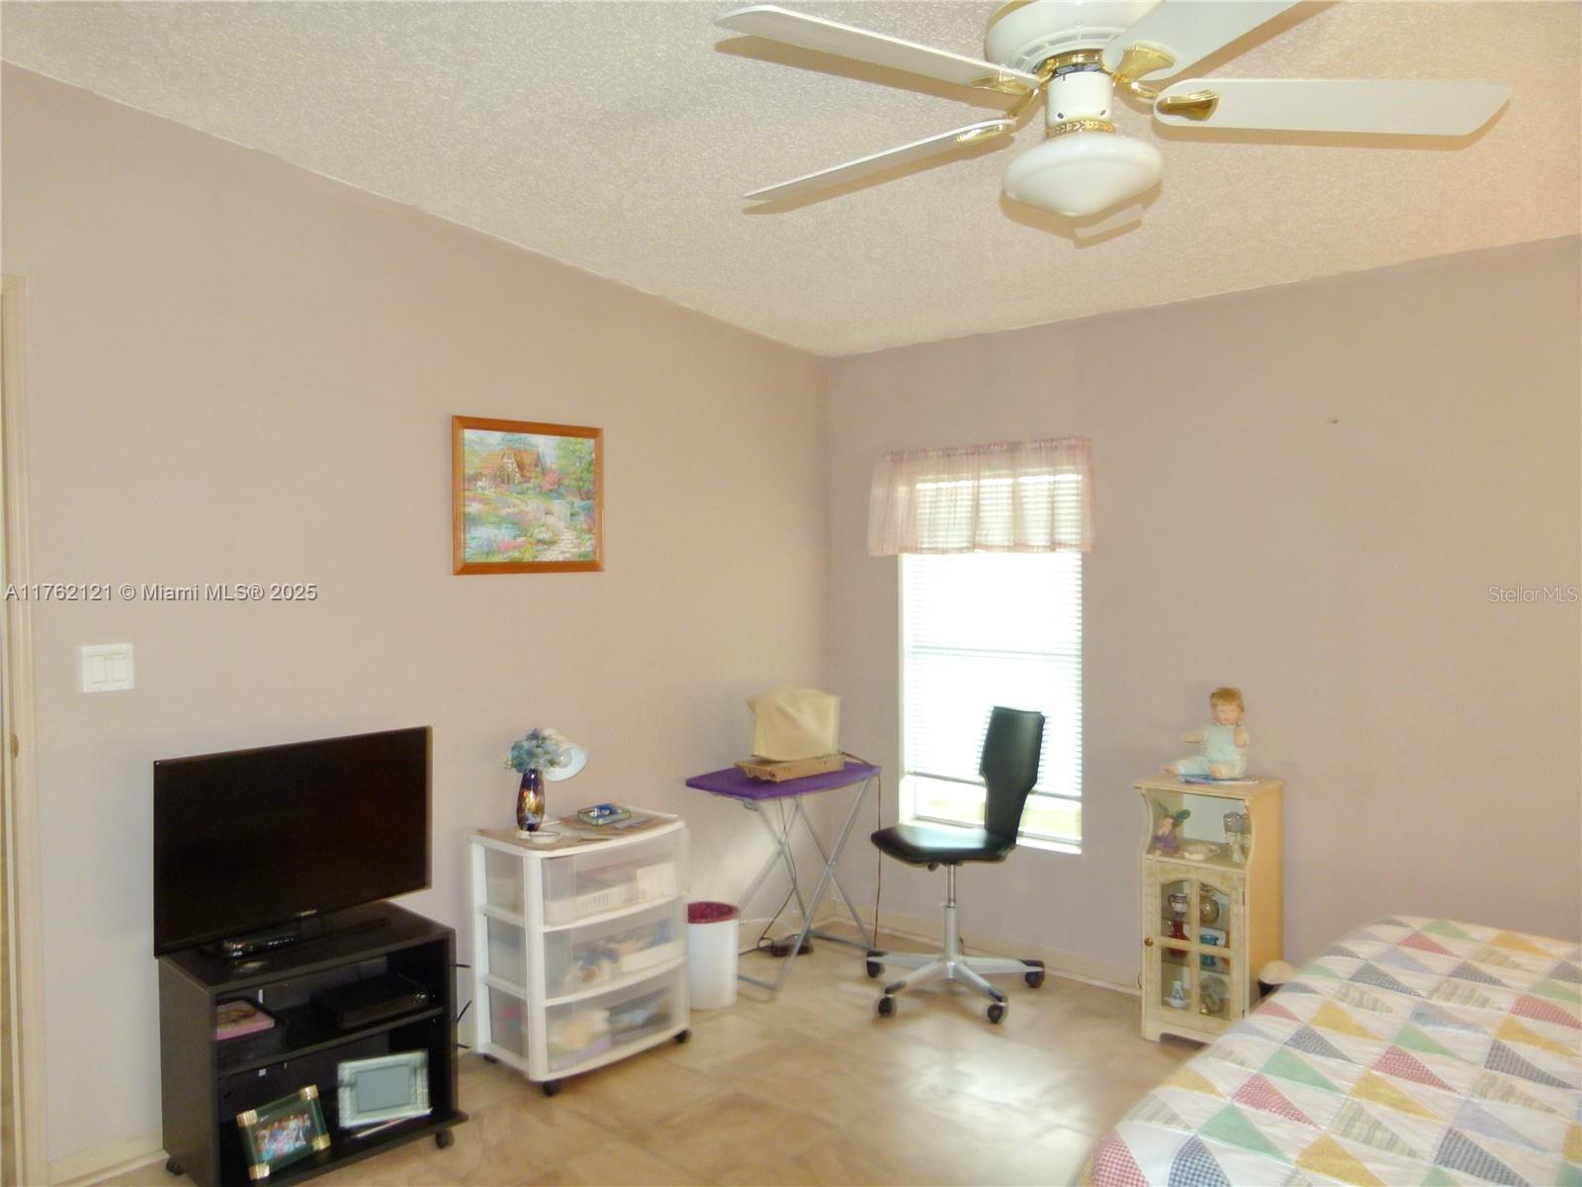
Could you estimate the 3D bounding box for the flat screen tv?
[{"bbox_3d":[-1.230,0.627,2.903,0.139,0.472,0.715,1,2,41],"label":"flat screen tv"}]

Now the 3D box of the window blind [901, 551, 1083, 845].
[{"bbox_3d":[0.759,0.249,4.284,0.785,1.192,0.045,1,2,43],"label":"window blind"}]

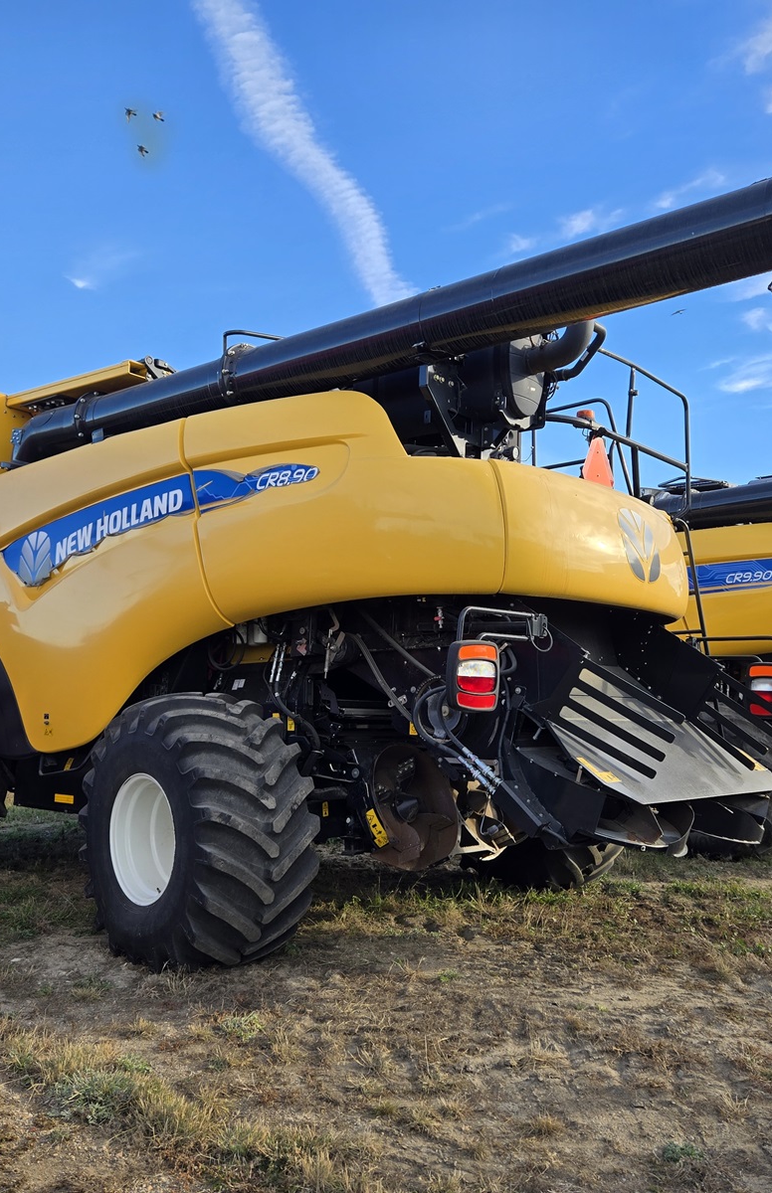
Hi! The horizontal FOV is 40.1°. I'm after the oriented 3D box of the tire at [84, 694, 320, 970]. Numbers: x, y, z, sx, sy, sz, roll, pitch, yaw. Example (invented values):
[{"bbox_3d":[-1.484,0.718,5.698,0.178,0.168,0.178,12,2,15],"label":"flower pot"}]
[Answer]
[{"bbox_3d":[-1.110,1.345,6.050,0.720,1.560,1.580,5,-7,-42],"label":"tire"}]

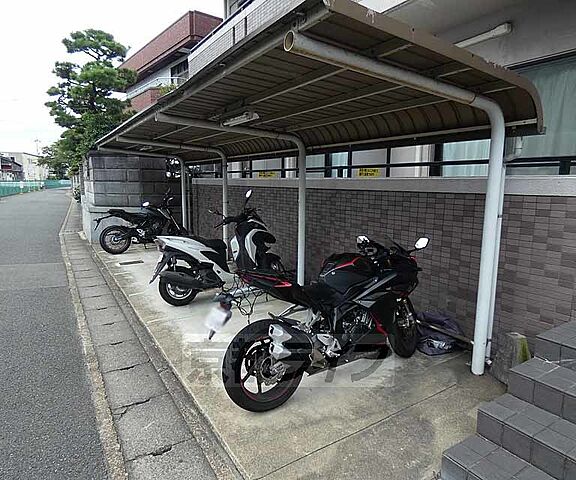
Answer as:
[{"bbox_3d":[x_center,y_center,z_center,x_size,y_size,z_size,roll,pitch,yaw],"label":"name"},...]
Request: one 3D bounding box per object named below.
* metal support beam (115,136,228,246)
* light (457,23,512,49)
[{"bbox_3d":[-1.921,-0.608,6.087,1.830,2.180,0.090,-7,12,-34],"label":"metal support beam"},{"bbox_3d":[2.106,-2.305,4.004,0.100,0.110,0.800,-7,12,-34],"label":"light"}]

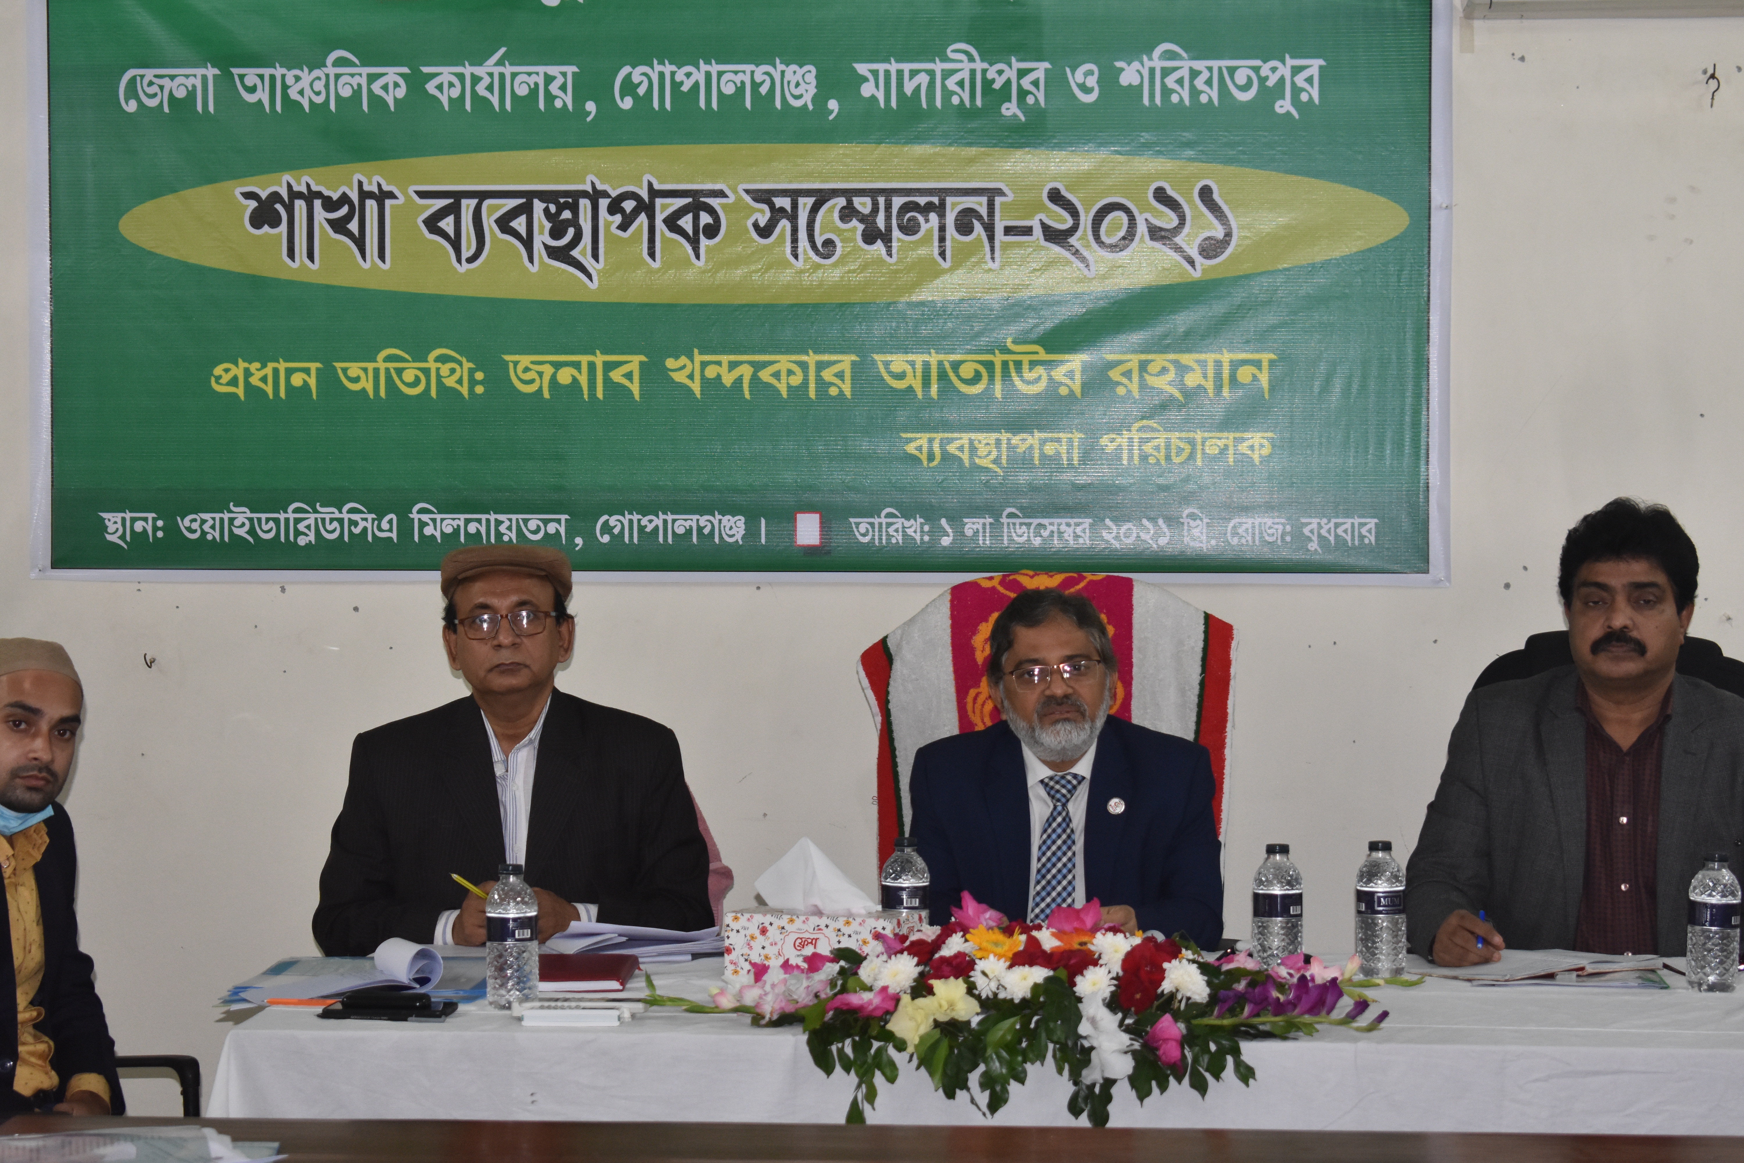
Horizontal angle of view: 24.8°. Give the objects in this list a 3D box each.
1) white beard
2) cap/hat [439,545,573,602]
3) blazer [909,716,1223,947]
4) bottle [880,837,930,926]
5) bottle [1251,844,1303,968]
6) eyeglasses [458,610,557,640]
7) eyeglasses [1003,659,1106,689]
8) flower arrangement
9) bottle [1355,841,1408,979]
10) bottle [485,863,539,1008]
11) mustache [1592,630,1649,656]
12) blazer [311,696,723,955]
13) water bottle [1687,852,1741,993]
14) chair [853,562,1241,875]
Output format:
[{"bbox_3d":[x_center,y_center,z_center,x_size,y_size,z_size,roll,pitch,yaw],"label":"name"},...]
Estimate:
[{"bbox_3d":[0.266,0.203,5.680,0.155,0.120,0.110,-6,2,5],"label":"white beard"},{"bbox_3d":[-0.520,-0.008,5.650,0.185,0.090,0.260,-1,-2,-1],"label":"cap/hat"},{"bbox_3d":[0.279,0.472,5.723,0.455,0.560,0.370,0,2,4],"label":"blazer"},{"bbox_3d":[0.045,0.442,5.460,0.067,0.181,0.067,0,1,0],"label":"bottle"},{"bbox_3d":[0.544,0.440,5.320,0.066,0.182,0.066,0,2,5],"label":"bottle"},{"bbox_3d":[-0.515,0.061,5.610,0.143,0.043,0.140,-4,0,-1],"label":"eyeglasses"},{"bbox_3d":[0.256,0.128,5.540,0.140,0.042,0.140,-6,0,-2],"label":"eyeglasses"},{"bbox_3d":[0.180,0.508,4.860,0.900,0.255,0.420,0,1,3],"label":"flower arrangement"},{"bbox_3d":[0.689,0.444,5.370,0.067,0.181,0.067,0,1,0],"label":"bottle"},{"bbox_3d":[-0.459,0.451,5.070,0.066,0.182,0.066,0,2,5],"label":"bottle"},{"bbox_3d":[1.020,0.085,5.420,0.077,0.035,0.030,1,2,16],"label":"mustache"},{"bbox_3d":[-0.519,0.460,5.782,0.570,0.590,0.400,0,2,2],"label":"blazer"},{"bbox_3d":[1.096,0.443,5.170,0.066,0.182,0.066,0,2,5],"label":"water bottle"},{"bbox_3d":[0.264,0.617,5.848,0.620,1.240,0.680,0,2,5],"label":"chair"}]

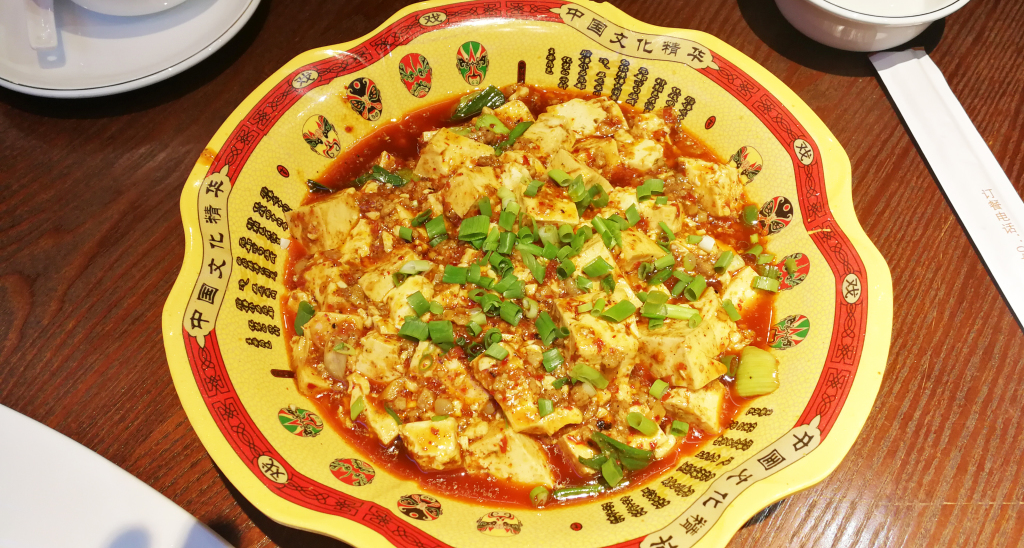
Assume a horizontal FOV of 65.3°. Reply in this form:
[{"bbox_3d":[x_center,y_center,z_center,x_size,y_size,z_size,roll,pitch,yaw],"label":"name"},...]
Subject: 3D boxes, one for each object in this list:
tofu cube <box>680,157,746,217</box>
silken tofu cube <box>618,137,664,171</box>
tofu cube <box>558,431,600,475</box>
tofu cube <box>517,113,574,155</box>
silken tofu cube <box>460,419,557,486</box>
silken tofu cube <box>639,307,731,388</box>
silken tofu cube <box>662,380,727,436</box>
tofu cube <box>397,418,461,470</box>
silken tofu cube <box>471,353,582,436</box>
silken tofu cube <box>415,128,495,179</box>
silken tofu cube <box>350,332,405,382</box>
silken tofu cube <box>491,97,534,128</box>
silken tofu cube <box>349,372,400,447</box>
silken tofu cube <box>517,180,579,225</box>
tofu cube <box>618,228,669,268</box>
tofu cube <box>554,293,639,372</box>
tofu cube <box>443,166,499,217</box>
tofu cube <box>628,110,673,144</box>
[{"bbox_3d":[0.088,-0.037,0.343,0.020,0.018,0.020,-10,25,-13],"label":"tofu cube"},{"bbox_3d":[0.057,-0.053,0.354,0.018,0.014,0.014,0,64,0],"label":"silken tofu cube"},{"bbox_3d":[0.027,0.063,0.287,0.013,0.015,0.014,-26,70,-19],"label":"tofu cube"},{"bbox_3d":[0.015,-0.057,0.351,0.016,0.016,0.017,25,72,23],"label":"tofu cube"},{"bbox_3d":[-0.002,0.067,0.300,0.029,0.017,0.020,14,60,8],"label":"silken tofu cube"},{"bbox_3d":[0.064,0.028,0.299,0.019,0.022,0.020,-4,23,45],"label":"silken tofu cube"},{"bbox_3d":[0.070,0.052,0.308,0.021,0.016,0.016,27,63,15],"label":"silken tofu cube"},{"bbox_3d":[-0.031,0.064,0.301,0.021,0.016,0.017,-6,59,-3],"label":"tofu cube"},{"bbox_3d":[0.005,0.042,0.291,0.025,0.015,0.026,-21,73,-14],"label":"silken tofu cube"},{"bbox_3d":[-0.026,-0.054,0.367,0.027,0.018,0.019,27,63,15],"label":"silken tofu cube"},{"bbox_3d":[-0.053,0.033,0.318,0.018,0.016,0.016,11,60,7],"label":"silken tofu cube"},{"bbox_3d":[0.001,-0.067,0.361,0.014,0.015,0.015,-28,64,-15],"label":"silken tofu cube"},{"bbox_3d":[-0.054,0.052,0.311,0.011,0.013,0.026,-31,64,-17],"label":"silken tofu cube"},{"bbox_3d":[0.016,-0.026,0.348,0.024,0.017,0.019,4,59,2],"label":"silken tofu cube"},{"bbox_3d":[0.051,-0.006,0.317,0.015,0.015,0.017,-9,43,-3],"label":"tofu cube"},{"bbox_3d":[0.033,0.025,0.317,0.025,0.020,0.024,-16,60,-9],"label":"tofu cube"},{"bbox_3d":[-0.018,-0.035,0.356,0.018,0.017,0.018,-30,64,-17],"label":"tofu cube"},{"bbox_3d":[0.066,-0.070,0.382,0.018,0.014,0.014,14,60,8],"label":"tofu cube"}]

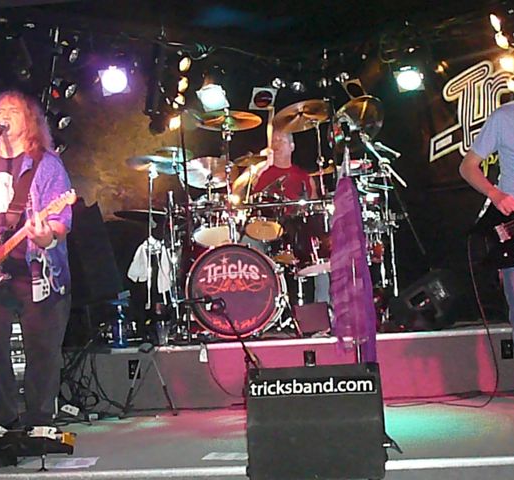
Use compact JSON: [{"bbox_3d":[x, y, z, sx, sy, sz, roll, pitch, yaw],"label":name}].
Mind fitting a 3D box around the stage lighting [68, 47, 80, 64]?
[{"bbox_3d":[-1.290,-1.279,6.623,0.140,0.120,0.120,23,17,35],"label":"stage lighting"}]

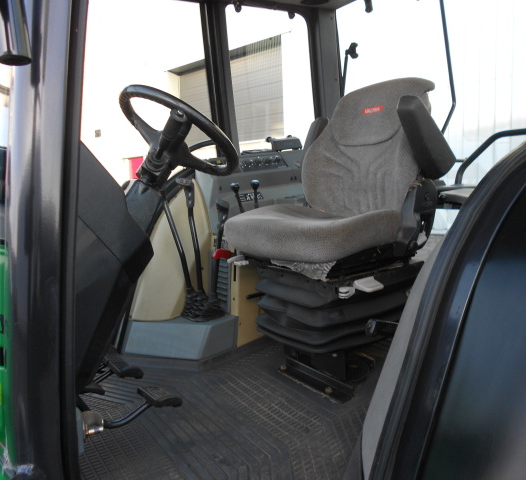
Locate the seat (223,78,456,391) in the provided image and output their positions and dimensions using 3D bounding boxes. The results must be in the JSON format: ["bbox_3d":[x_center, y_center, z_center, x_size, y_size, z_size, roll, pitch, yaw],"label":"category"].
[{"bbox_3d":[0.265,-0.031,1.795,0.730,1.140,0.600,-6,7,-33],"label":"seat"}]

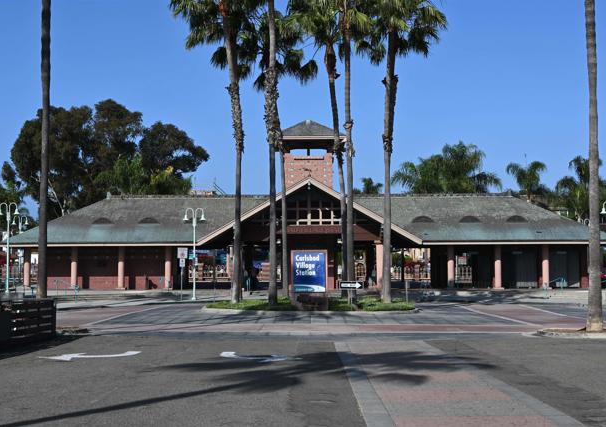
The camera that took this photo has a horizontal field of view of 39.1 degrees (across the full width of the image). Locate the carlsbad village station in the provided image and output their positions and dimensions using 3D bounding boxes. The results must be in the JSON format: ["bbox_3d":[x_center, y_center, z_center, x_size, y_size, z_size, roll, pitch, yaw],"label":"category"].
[{"bbox_3d":[0.568,-0.786,66.391,43.680,13.020,12.800,0,-4,0],"label":"carlsbad village station"}]

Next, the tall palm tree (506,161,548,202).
[{"bbox_3d":[26.901,0.848,102.153,5.020,14.350,5.020,0,-4,0],"label":"tall palm tree"}]

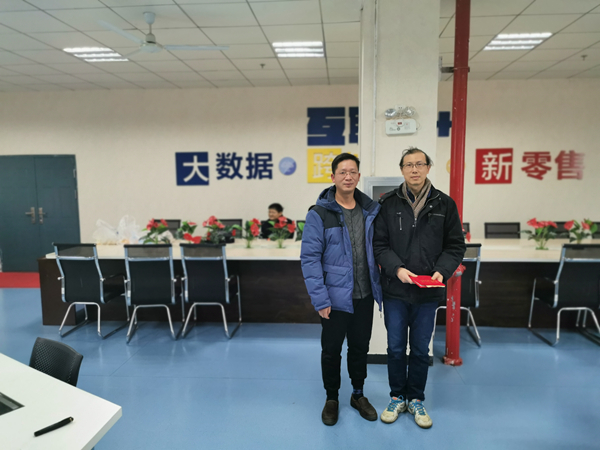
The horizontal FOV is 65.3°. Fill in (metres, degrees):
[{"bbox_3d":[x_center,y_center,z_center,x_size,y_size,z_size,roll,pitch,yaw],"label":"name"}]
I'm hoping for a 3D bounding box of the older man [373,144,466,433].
[{"bbox_3d":[0.753,0.389,3.001,0.551,1.751,0.400,0,6,8],"label":"older man"}]

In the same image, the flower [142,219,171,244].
[{"bbox_3d":[-1.725,0.094,5.627,0.330,0.346,0.300,0,6,5],"label":"flower"}]

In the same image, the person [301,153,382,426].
[{"bbox_3d":[0.268,0.402,3.045,0.510,1.723,0.360,-1,6,-9],"label":"person"}]

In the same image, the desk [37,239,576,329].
[{"bbox_3d":[0.635,0.642,5.621,6.900,0.770,1.600,0,6,5],"label":"desk"}]

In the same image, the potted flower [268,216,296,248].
[{"bbox_3d":[-0.205,0.085,5.474,0.313,0.371,0.310,0,6,5],"label":"potted flower"}]

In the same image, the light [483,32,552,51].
[{"bbox_3d":[2.386,-2.028,5.169,0.600,0.070,0.580,0,6,5],"label":"light"}]

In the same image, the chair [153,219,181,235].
[{"bbox_3d":[-2.009,0.435,6.726,0.520,0.950,0.600,0,6,5],"label":"chair"}]

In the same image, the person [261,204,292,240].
[{"bbox_3d":[-0.348,0.316,6.671,0.500,1.220,0.600,2,6,20],"label":"person"}]

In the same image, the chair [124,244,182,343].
[{"bbox_3d":[-1.470,0.644,4.845,0.530,0.955,0.650,-1,6,-7],"label":"chair"}]

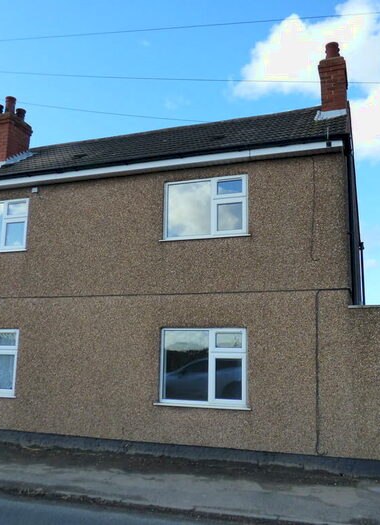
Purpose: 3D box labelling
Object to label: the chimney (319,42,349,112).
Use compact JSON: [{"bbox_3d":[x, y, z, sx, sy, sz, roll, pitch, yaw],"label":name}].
[{"bbox_3d":[2.909,-3.621,9.802,0.510,1.620,0.750,-3,-10,19],"label":"chimney"}]

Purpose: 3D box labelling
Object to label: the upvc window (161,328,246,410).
[{"bbox_3d":[0.207,1.663,7.706,1.440,1.219,0.100,-3,-10,19],"label":"upvc window"}]

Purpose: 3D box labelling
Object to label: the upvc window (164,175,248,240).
[{"bbox_3d":[0.257,-0.903,8.130,1.477,1.012,0.100,-3,-10,19],"label":"upvc window"}]

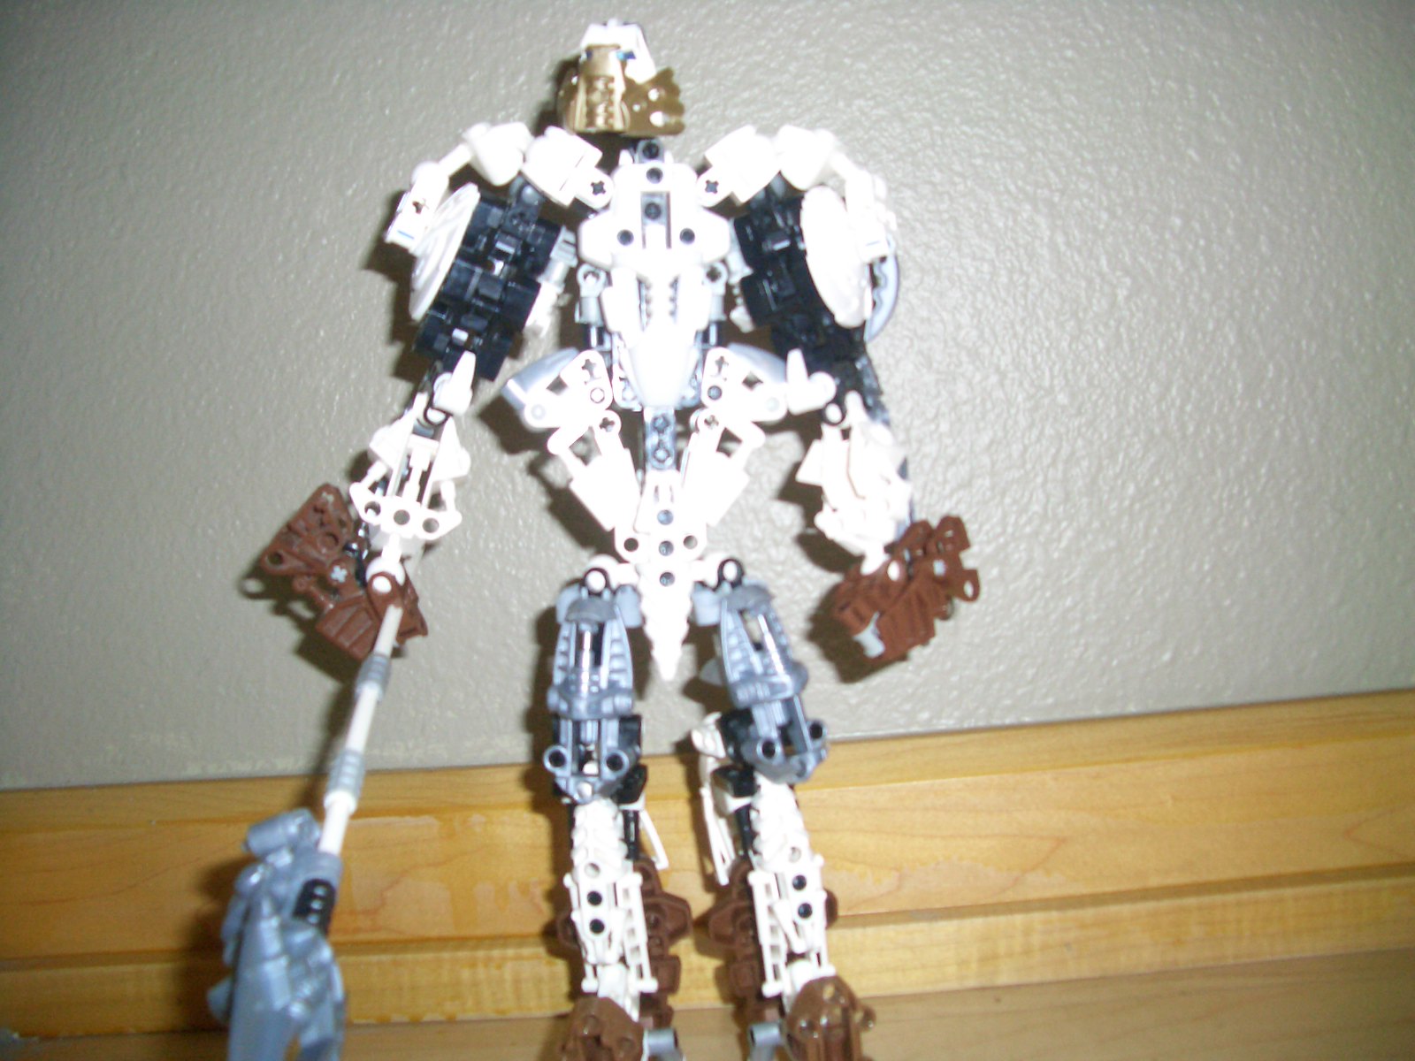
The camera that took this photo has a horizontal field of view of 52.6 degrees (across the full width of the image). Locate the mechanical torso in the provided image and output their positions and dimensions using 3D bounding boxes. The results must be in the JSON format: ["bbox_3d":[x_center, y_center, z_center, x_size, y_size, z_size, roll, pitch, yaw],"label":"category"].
[{"bbox_3d":[-0.010,-0.034,0.385,0.087,0.141,0.052,-2,1,-4],"label":"mechanical torso"}]

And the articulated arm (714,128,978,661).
[{"bbox_3d":[0.037,-0.038,0.389,0.050,0.147,0.053,-12,0,-3],"label":"articulated arm"}]

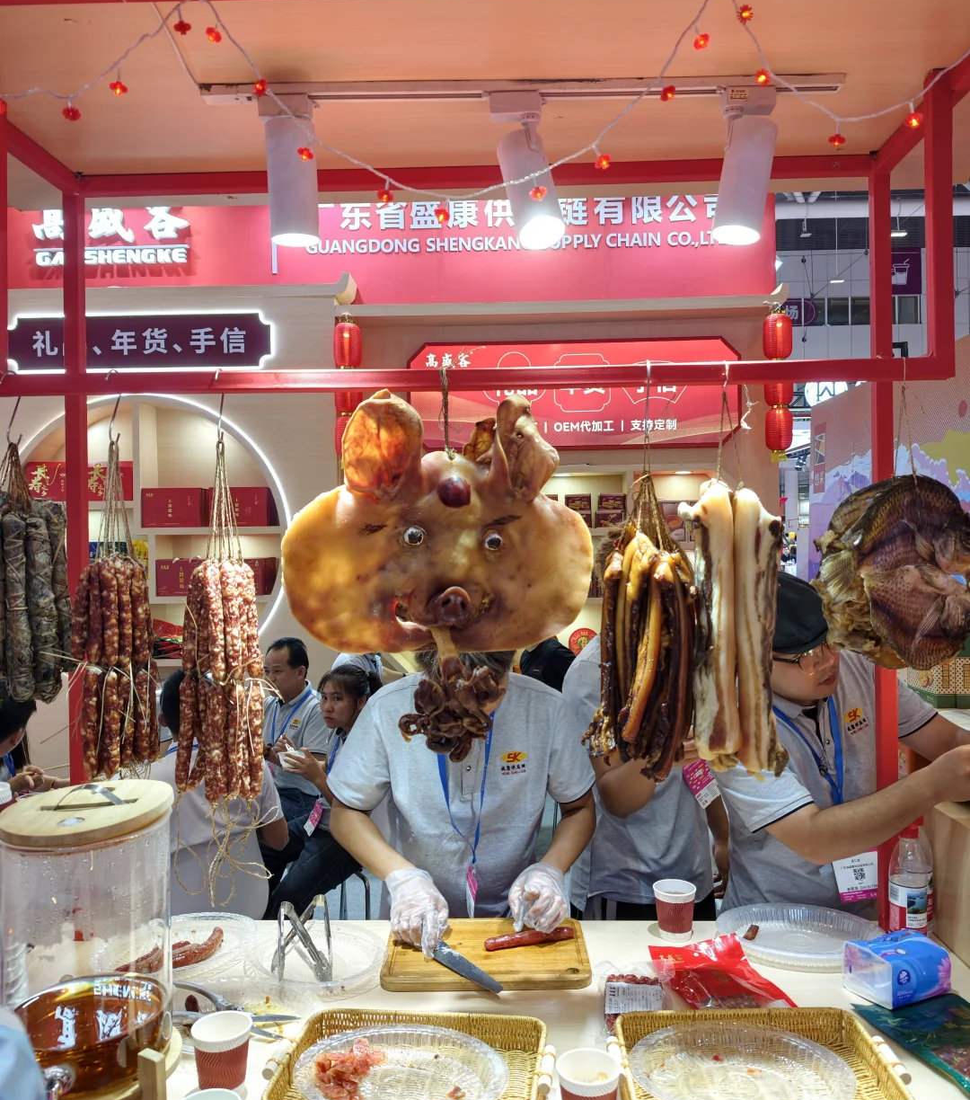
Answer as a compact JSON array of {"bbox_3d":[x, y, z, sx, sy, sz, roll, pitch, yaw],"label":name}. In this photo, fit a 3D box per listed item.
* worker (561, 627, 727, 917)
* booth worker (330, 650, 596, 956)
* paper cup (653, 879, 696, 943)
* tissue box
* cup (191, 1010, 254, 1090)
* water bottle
[{"bbox_3d":[0.375,0.515,2.130,0.440,0.670,0.280,-1,0,-22],"label":"worker"},{"bbox_3d":[-0.030,0.885,1.840,0.570,1.500,0.500,-1,0,-2],"label":"booth worker"},{"bbox_3d":[0.356,0.681,1.685,0.079,0.088,0.079,-1,0,0],"label":"paper cup"},{"bbox_3d":[0.678,0.690,1.470,0.135,0.068,0.085,-1,0,-23],"label":"tissue box"},{"bbox_3d":[-0.360,0.690,1.222,0.079,0.088,0.079,-1,0,0],"label":"cup"},{"bbox_3d":[0.775,0.610,1.635,0.066,0.230,0.066,-1,0,0],"label":"water bottle"}]

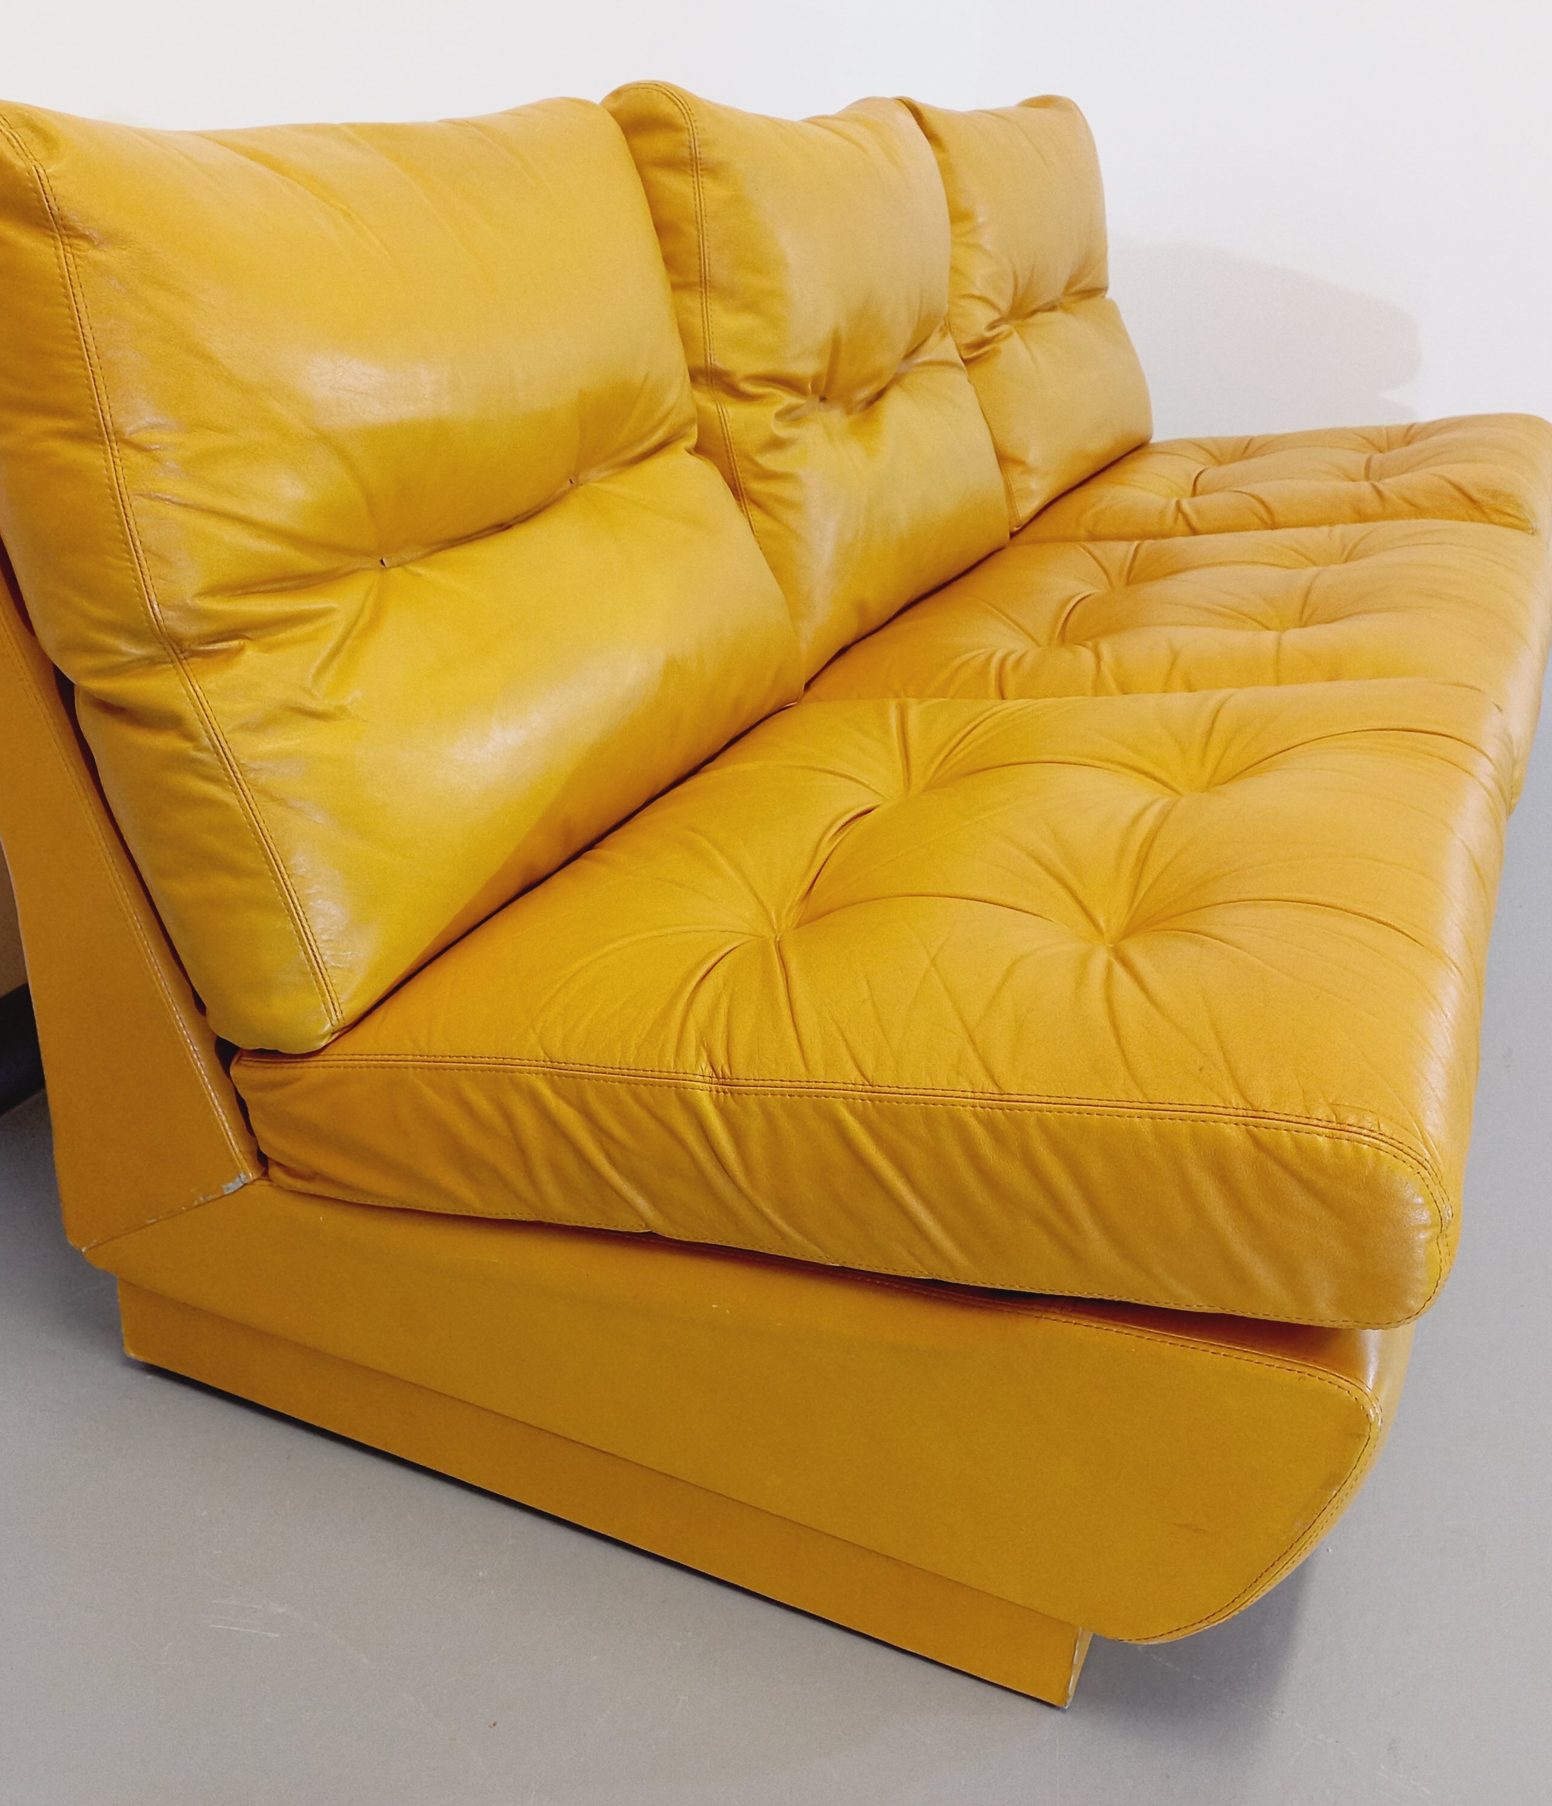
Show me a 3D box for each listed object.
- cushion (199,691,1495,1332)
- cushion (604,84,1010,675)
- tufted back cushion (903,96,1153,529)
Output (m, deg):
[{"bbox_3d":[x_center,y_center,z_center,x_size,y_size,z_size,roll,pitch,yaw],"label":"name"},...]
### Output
[{"bbox_3d":[0.109,0.017,1.126,0.671,0.117,0.612,1,24,26],"label":"cushion"},{"bbox_3d":[0.043,-0.505,1.657,0.134,0.503,0.599,-2,22,28],"label":"cushion"},{"bbox_3d":[0.295,-0.737,2.156,0.134,0.503,0.595,-2,22,28],"label":"tufted back cushion"}]

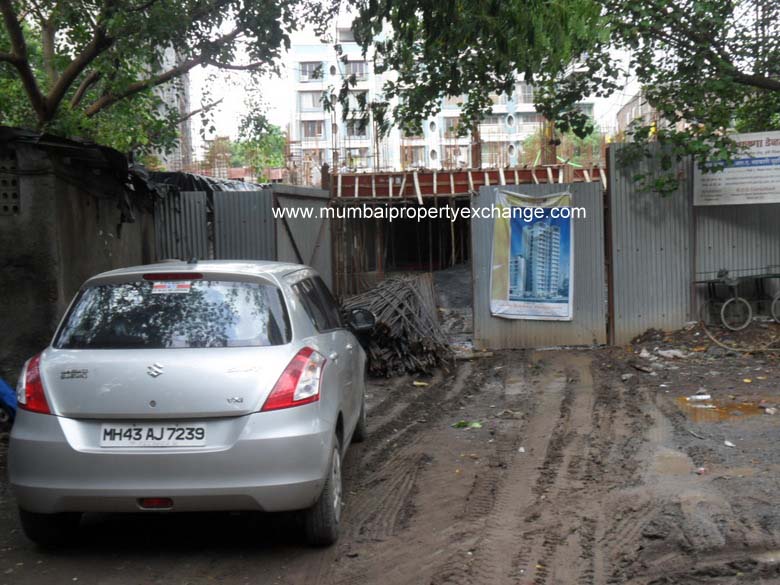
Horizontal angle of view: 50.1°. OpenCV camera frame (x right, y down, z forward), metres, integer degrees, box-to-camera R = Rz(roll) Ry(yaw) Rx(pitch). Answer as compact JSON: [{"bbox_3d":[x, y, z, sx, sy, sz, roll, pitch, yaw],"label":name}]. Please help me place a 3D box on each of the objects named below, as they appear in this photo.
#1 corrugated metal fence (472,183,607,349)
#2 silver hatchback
[{"bbox_3d":[2.276,-0.407,12.690,2.065,2.489,0.080,-2,2,-5],"label":"corrugated metal fence"},{"bbox_3d":[-1.068,0.542,5.810,1.720,1.530,3.850,-1,2,2],"label":"silver hatchback"}]

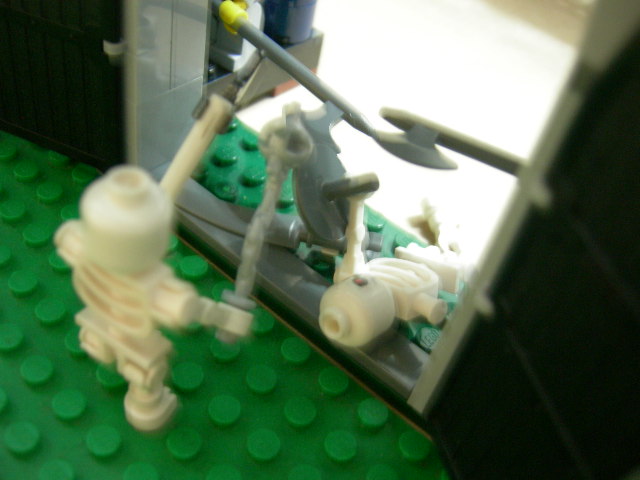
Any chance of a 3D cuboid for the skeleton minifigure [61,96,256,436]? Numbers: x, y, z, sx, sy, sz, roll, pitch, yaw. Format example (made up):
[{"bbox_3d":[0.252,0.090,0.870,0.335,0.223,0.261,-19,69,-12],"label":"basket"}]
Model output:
[{"bbox_3d":[-0.018,0.003,0.091,0.020,0.042,0.030,29,46,15],"label":"skeleton minifigure"}]

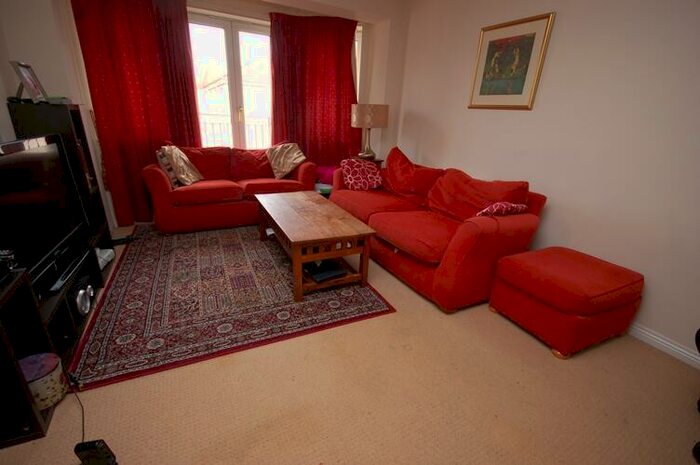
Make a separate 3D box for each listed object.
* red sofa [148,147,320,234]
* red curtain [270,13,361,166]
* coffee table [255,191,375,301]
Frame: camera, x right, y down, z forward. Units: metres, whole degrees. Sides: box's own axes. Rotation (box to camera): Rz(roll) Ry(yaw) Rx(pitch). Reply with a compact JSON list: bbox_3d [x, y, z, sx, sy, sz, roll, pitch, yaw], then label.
[{"bbox_3d":[-1.320,-0.582,3.433,1.660,0.810,0.880,-6,23,-22],"label":"red sofa"},{"bbox_3d":[-0.423,-1.466,3.847,1.100,2.250,0.200,-2,22,-13],"label":"red curtain"},{"bbox_3d":[-0.379,0.021,2.543,0.620,0.435,1.235,-8,24,-26],"label":"coffee table"}]

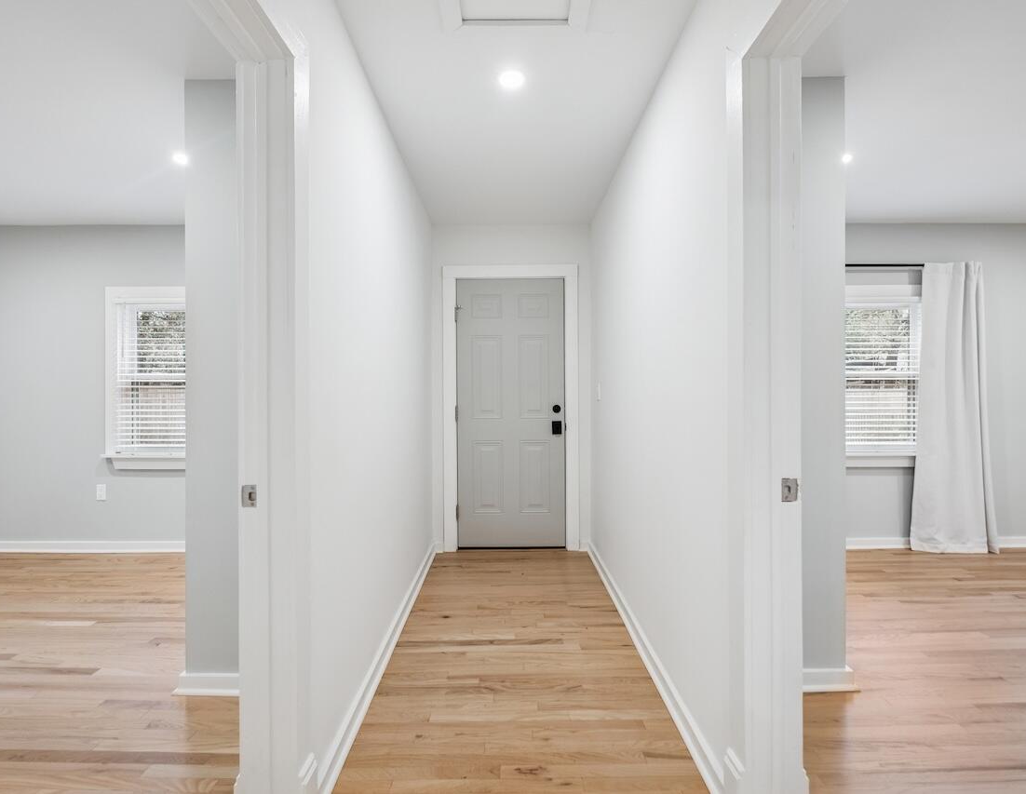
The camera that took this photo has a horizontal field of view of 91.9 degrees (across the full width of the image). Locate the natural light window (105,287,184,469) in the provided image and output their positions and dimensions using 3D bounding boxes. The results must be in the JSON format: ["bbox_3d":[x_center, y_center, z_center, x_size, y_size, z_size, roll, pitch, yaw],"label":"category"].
[{"bbox_3d":[-2.565,-0.139,3.730,1.010,1.365,0.130,0,0,0],"label":"natural light window"}]

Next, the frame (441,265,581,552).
[{"bbox_3d":[-0.017,0.087,3.745,1.018,2.150,0.120,0,0,0],"label":"frame"}]

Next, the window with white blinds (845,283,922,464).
[{"bbox_3d":[2.770,-0.167,3.770,0.830,1.170,0.060,0,0,0],"label":"window with white blinds"}]

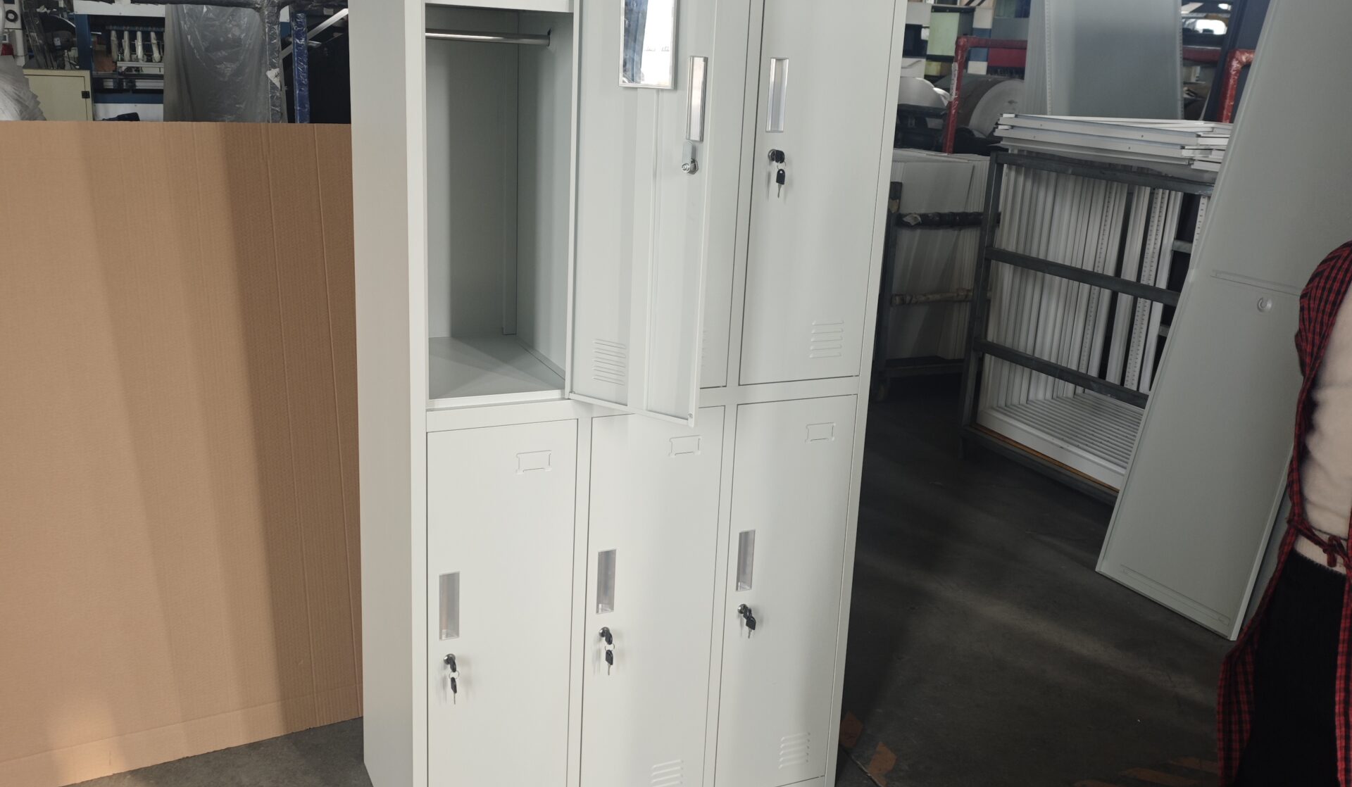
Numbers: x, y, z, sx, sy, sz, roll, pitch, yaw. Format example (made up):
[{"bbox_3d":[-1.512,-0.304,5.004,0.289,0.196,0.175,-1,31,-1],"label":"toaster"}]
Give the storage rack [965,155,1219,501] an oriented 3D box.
[{"bbox_3d":[1.950,-0.185,4.343,1.050,1.223,1.373,-5,18,-27],"label":"storage rack"}]

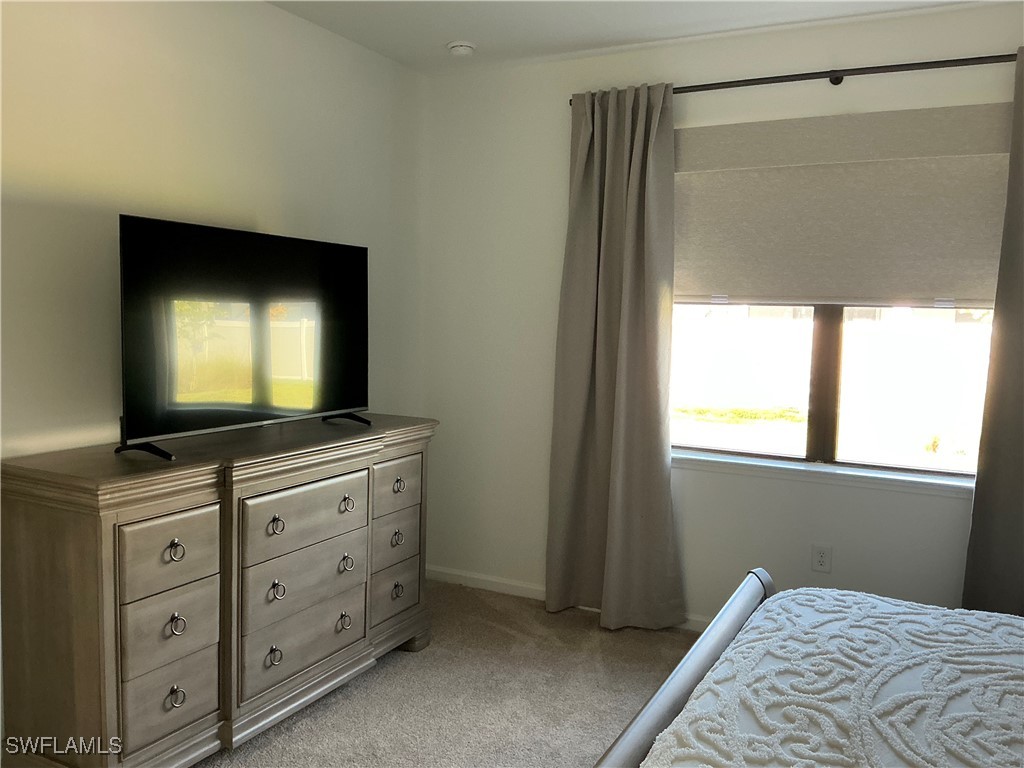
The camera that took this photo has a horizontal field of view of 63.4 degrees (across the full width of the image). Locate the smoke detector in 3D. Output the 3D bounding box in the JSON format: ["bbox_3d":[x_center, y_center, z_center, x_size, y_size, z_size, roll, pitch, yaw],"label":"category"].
[{"bbox_3d":[-0.251,-1.653,4.108,0.135,0.045,0.135,1,5,0],"label":"smoke detector"}]

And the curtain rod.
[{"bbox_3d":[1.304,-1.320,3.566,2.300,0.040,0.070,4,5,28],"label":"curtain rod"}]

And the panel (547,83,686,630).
[{"bbox_3d":[0.515,-0.109,4.004,0.700,2.590,0.170,4,5,28],"label":"panel"}]

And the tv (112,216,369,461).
[{"bbox_3d":[-0.936,-0.183,3.147,0.250,0.763,1.238,4,5,28],"label":"tv"}]

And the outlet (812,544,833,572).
[{"bbox_3d":[1.399,0.793,3.734,0.075,0.117,0.010,4,5,28],"label":"outlet"}]

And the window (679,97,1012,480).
[{"bbox_3d":[1.414,-0.398,3.709,1.620,1.540,0.110,4,5,28],"label":"window"}]

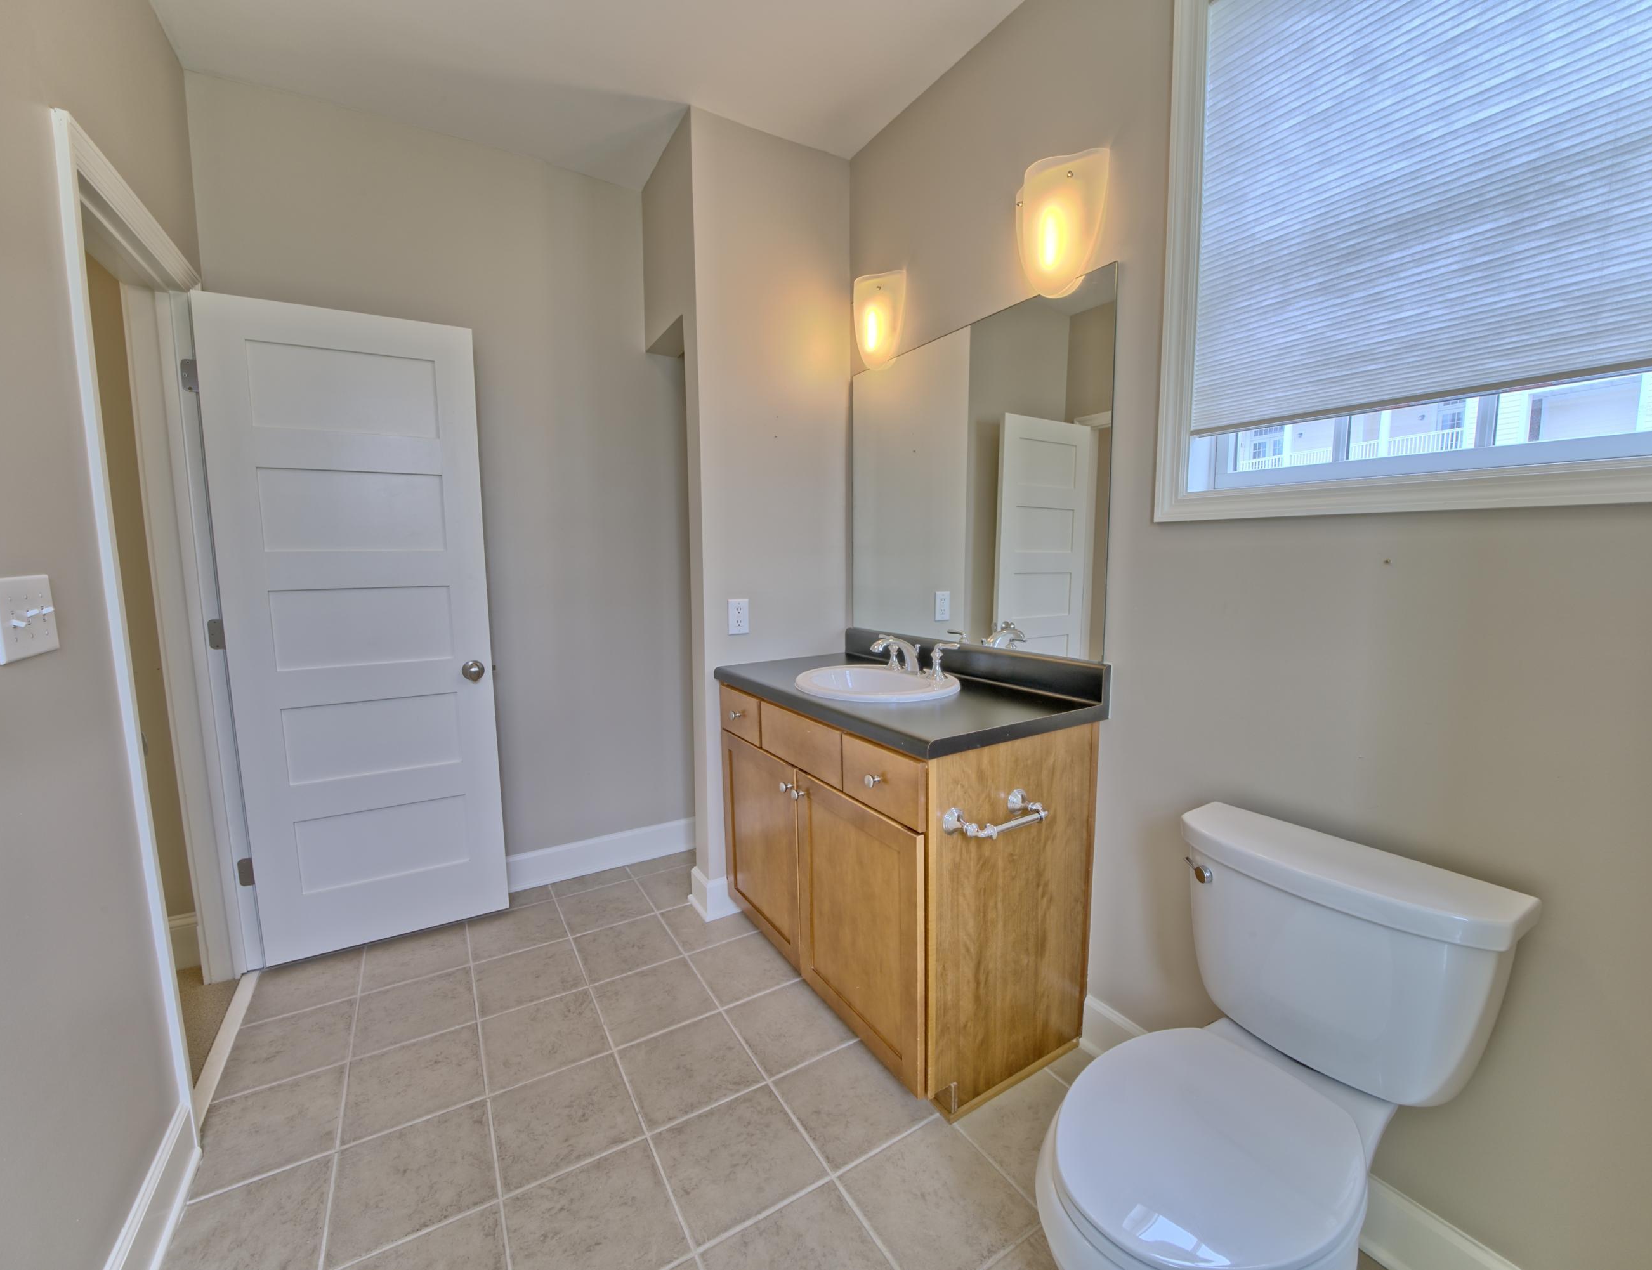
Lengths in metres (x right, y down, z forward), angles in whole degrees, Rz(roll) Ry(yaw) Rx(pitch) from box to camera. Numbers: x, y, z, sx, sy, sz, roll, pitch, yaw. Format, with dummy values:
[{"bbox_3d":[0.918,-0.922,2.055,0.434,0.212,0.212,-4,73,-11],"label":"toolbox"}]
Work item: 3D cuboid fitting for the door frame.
[{"bbox_3d":[-1.644,0.059,1.553,0.151,2.080,0.871,-4,7,-32],"label":"door frame"}]

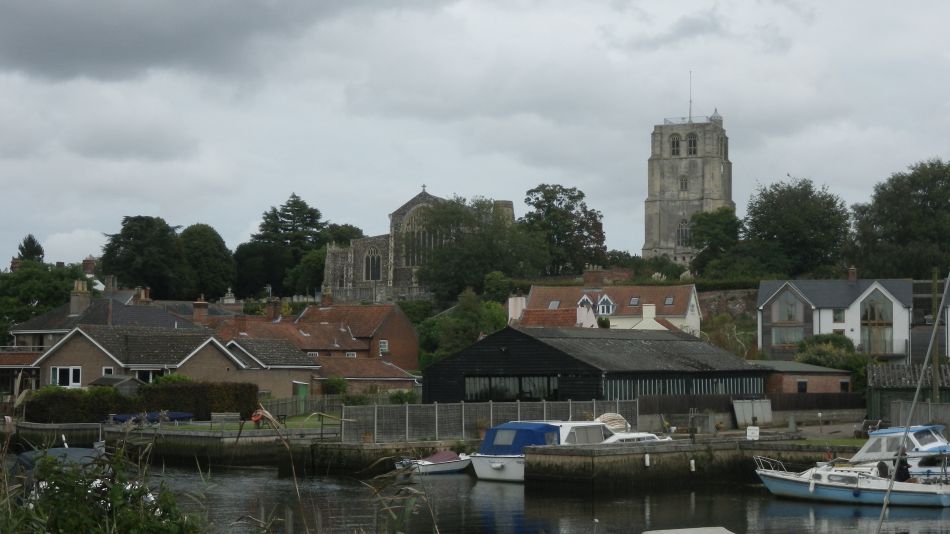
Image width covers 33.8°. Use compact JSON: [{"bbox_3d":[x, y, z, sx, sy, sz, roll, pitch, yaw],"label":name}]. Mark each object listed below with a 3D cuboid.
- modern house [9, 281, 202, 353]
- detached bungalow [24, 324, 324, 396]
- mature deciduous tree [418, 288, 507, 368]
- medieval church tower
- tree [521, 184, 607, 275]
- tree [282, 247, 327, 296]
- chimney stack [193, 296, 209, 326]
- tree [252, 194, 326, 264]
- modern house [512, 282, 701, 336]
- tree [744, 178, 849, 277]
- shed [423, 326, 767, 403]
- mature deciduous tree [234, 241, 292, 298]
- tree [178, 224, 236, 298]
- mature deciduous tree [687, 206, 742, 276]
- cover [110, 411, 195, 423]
[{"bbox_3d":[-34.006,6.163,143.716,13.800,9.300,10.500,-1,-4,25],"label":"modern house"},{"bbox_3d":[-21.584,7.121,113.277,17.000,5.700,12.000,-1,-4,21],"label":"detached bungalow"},{"bbox_3d":[-1.061,5.882,129.750,7.400,8.200,6.800,0,-4,0],"label":"mature deciduous tree"},{"bbox_3d":[39.943,-12.538,289.023,15.200,32.000,15.200,-1,-4,16],"label":"medieval church tower"},{"bbox_3d":[13.284,-5.429,234.572,12.900,14.000,12.200,0,-4,0],"label":"tree"},{"bbox_3d":[-26.941,0.936,247.743,7.500,8.400,7.500,0,-4,0],"label":"tree"},{"bbox_3d":[-24.618,3.813,139.918,1.250,2.700,0.900,0,-4,5],"label":"chimney stack"},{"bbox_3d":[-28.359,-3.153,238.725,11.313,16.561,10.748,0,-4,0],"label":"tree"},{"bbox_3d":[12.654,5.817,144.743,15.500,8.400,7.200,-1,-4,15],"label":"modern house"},{"bbox_3d":[39.263,-4.350,190.700,12.701,12.993,12.066,0,-4,0],"label":"tree"},{"bbox_3d":[7.729,6.820,99.865,15.000,5.700,16.800,-3,-5,44],"label":"shed"},{"bbox_3d":[-30.545,0.569,224.449,8.624,8.786,8.193,0,-4,0],"label":"mature deciduous tree"},{"bbox_3d":[-39.442,-0.522,228.530,8.488,11.442,8.064,0,-4,0],"label":"tree"},{"bbox_3d":[30.592,-2.997,198.628,6.869,9.443,6.526,0,-4,0],"label":"mature deciduous tree"},{"bbox_3d":[-19.231,8.915,93.115,5.000,0.800,1.800,-1,-4,17],"label":"cover"}]

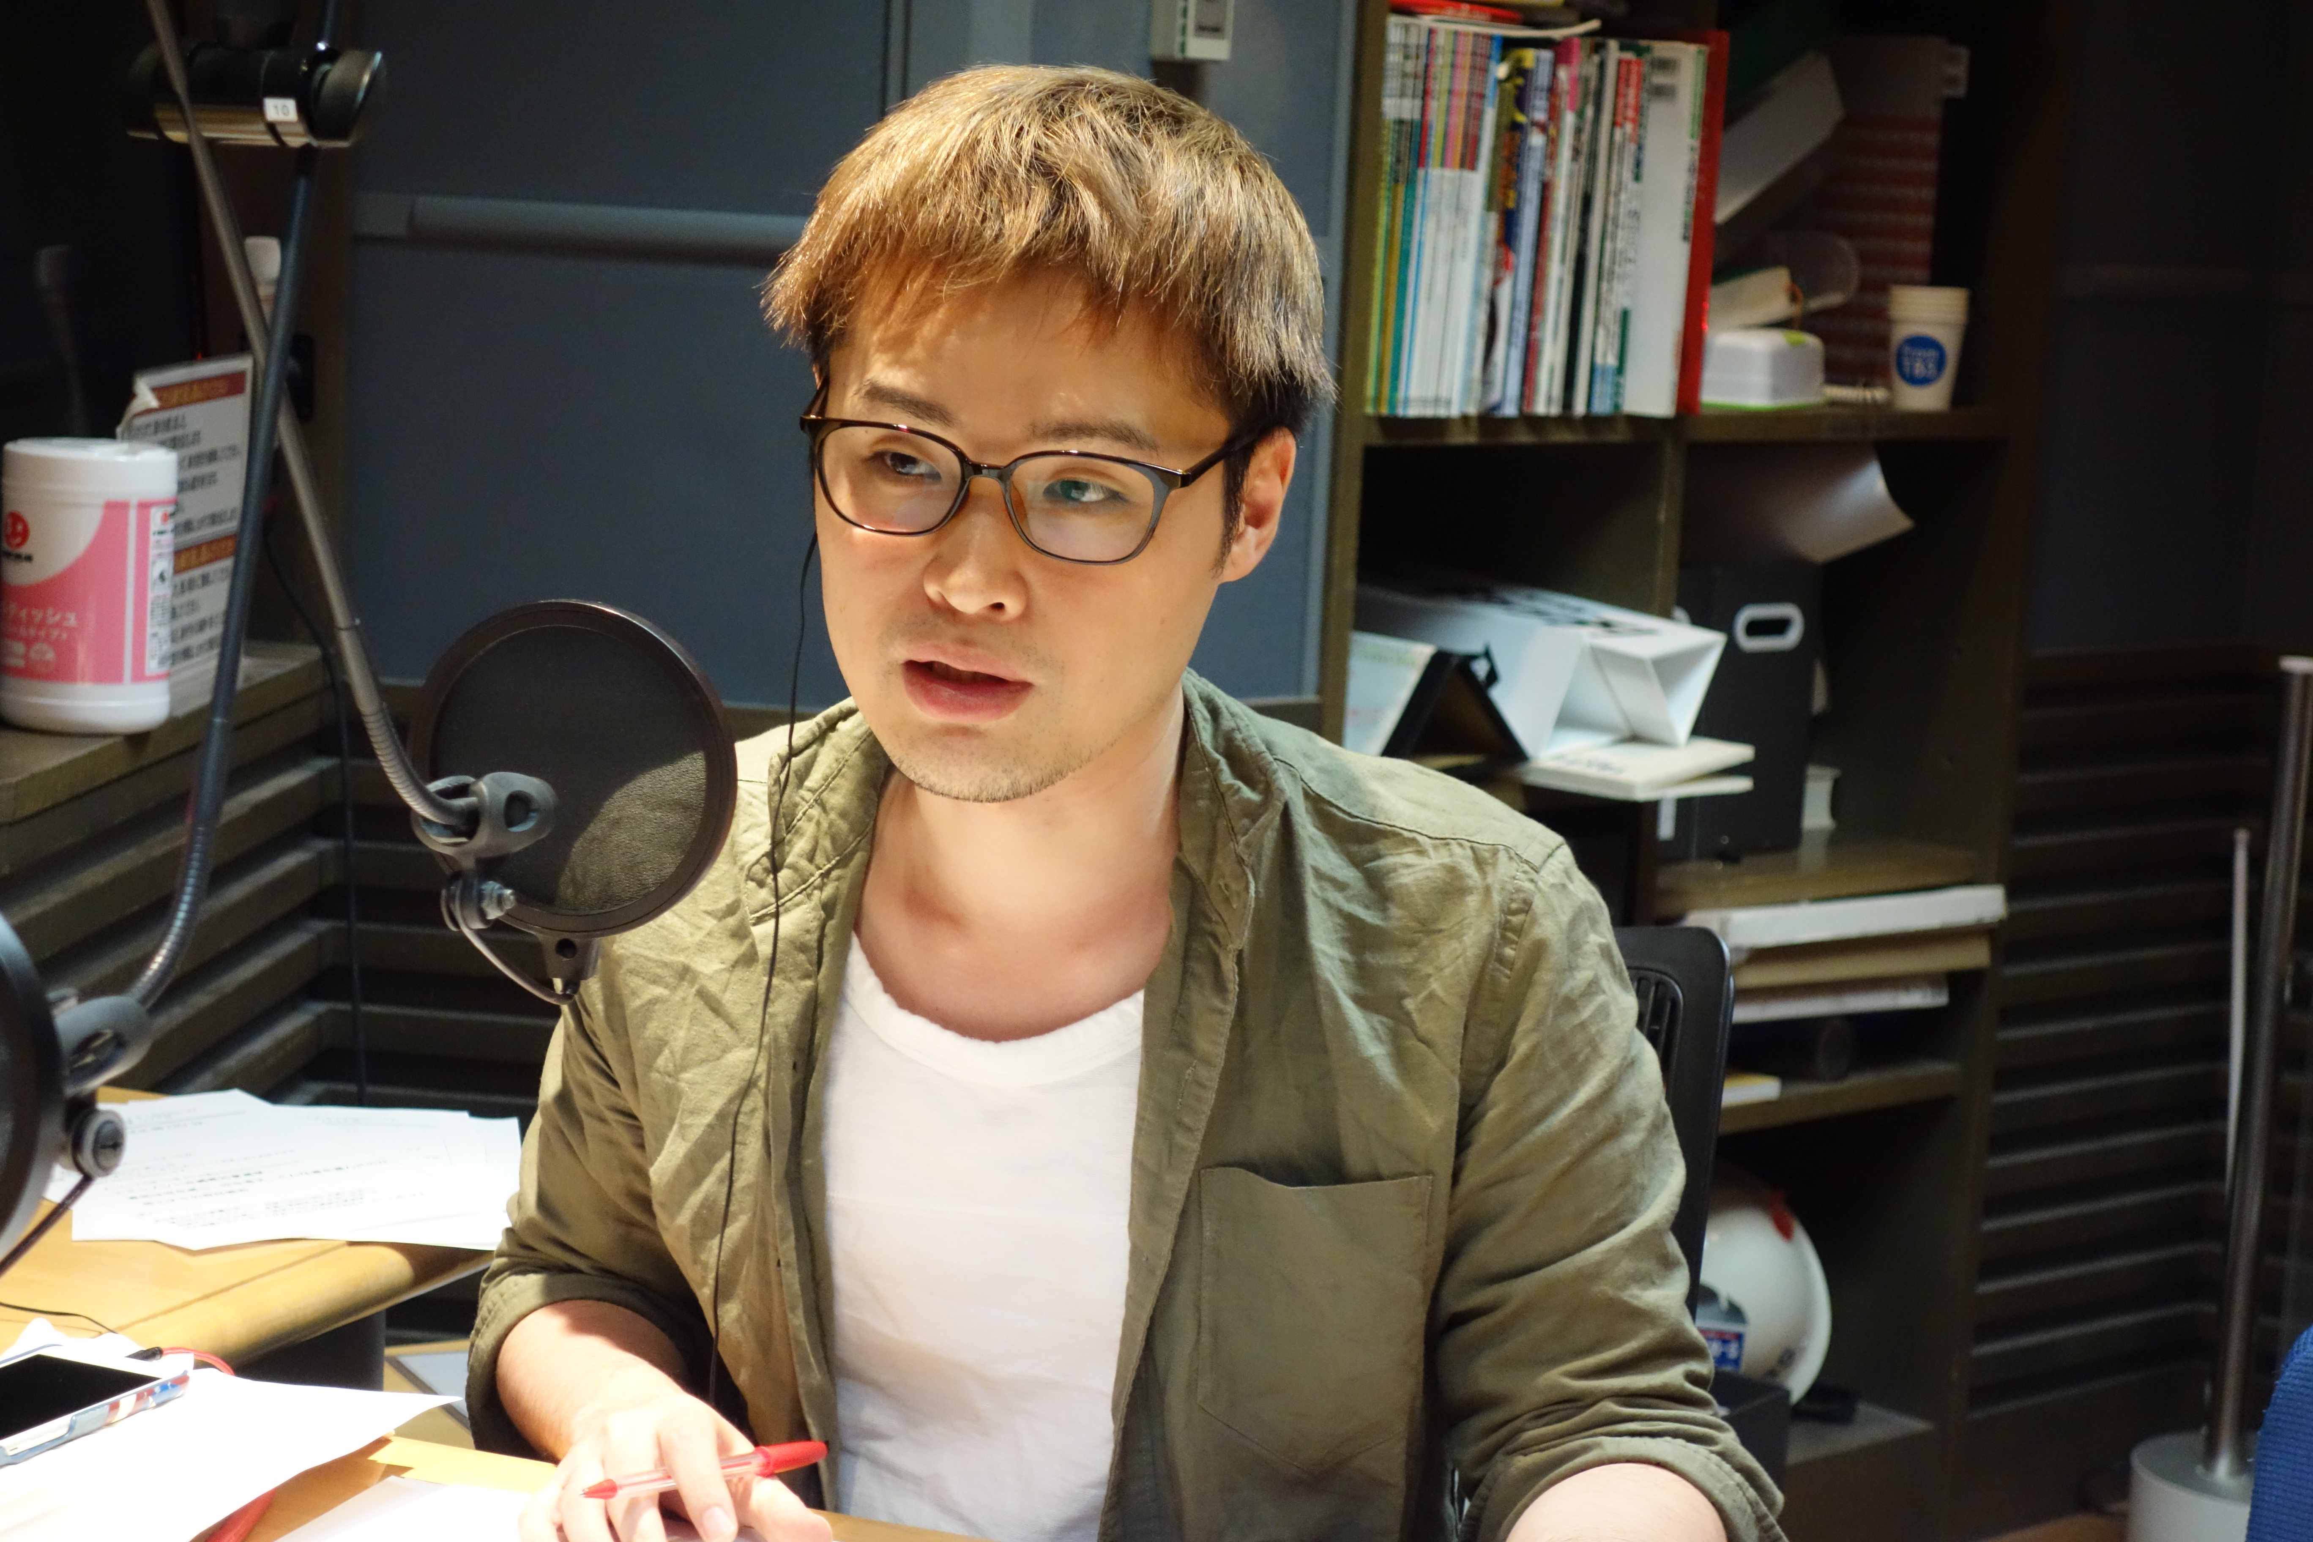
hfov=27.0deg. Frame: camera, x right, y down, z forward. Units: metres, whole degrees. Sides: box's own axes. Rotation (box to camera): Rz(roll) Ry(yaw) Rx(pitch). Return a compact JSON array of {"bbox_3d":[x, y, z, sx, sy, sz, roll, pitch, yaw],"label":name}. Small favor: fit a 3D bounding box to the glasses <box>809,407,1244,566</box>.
[{"bbox_3d":[-0.041,-0.114,1.695,0.146,0.044,0.144,9,19,13],"label":"glasses"}]

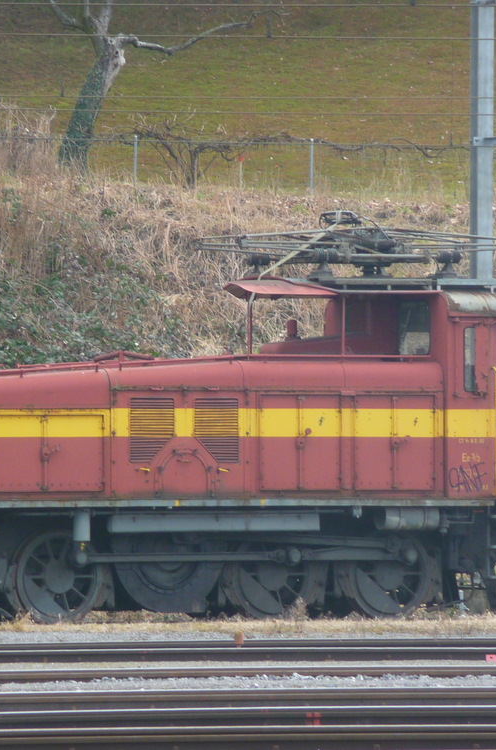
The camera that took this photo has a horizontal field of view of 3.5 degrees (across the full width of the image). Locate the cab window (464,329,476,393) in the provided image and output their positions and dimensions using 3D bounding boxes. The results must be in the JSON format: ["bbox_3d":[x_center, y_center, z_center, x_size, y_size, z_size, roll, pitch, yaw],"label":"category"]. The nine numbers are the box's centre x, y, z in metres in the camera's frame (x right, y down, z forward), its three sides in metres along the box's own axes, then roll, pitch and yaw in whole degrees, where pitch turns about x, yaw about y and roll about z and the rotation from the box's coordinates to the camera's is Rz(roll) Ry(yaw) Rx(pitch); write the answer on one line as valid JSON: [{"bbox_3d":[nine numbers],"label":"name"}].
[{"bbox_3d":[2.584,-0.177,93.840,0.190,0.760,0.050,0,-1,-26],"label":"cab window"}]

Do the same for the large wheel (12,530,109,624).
[{"bbox_3d":[-2.174,2.303,92.258,1.060,1.060,0.150,0,-1,-26],"label":"large wheel"}]

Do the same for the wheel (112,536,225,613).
[{"bbox_3d":[-0.937,2.243,92.829,1.220,1.060,0.160,0,-1,-26],"label":"wheel"}]

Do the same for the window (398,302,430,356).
[{"bbox_3d":[1.966,-0.548,94.418,0.050,0.630,0.818,0,-1,-26],"label":"window"}]

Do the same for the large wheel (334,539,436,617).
[{"bbox_3d":[1.620,2.312,94.108,1.060,1.060,0.150,0,-1,-26],"label":"large wheel"}]

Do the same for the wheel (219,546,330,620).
[{"bbox_3d":[0.258,2.304,93.444,1.060,1.060,0.150,0,-1,-26],"label":"wheel"}]

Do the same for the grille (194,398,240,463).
[{"bbox_3d":[-0.366,0.638,92.579,0.559,0.738,0.050,0,-1,-26],"label":"grille"}]

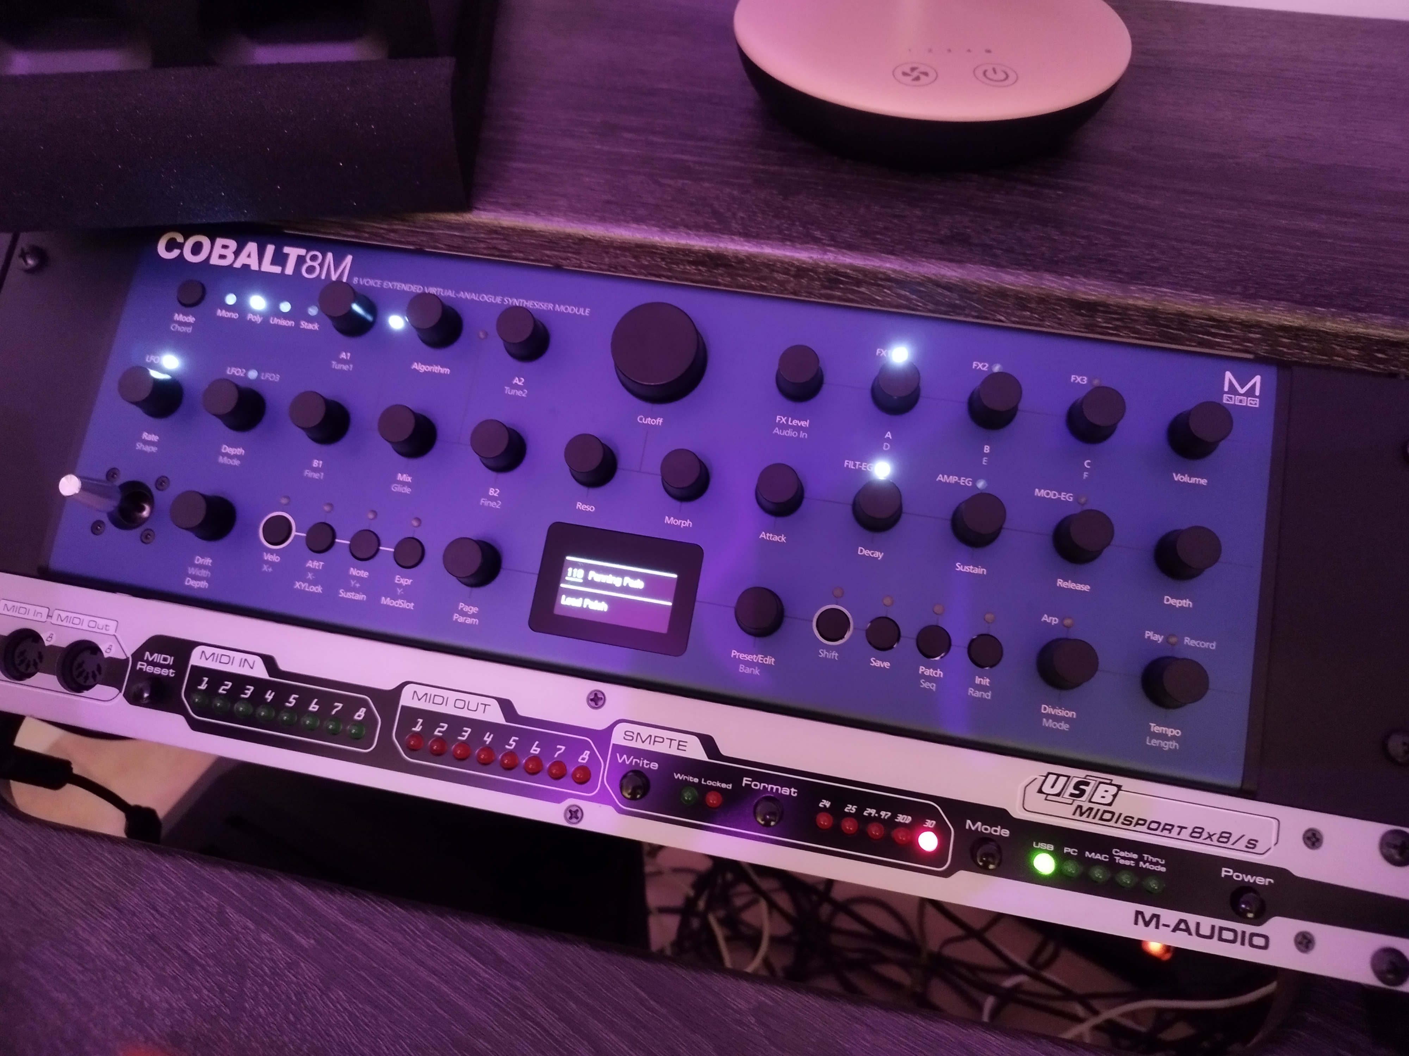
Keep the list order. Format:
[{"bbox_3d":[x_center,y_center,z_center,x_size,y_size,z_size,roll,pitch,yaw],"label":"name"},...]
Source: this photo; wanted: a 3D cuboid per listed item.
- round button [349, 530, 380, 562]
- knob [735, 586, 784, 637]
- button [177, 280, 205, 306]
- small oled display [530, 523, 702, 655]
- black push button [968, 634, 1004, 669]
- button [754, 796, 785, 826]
[{"bbox_3d":[-0.109,0.005,0.314,0.010,0.002,0.010,9,80,7],"label":"round button"},{"bbox_3d":[0.017,0.025,0.297,0.015,0.014,0.015,-1,79,5],"label":"knob"},{"bbox_3d":[-0.178,-0.081,0.338,0.009,0.002,0.009,-1,79,5],"label":"button"},{"bbox_3d":[-0.028,0.019,0.310,0.052,0.003,0.036,9,80,6],"label":"small oled display"},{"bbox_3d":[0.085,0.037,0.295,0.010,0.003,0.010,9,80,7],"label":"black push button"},{"bbox_3d":[0.019,0.084,0.290,0.009,0.005,0.009,9,80,7],"label":"button"}]

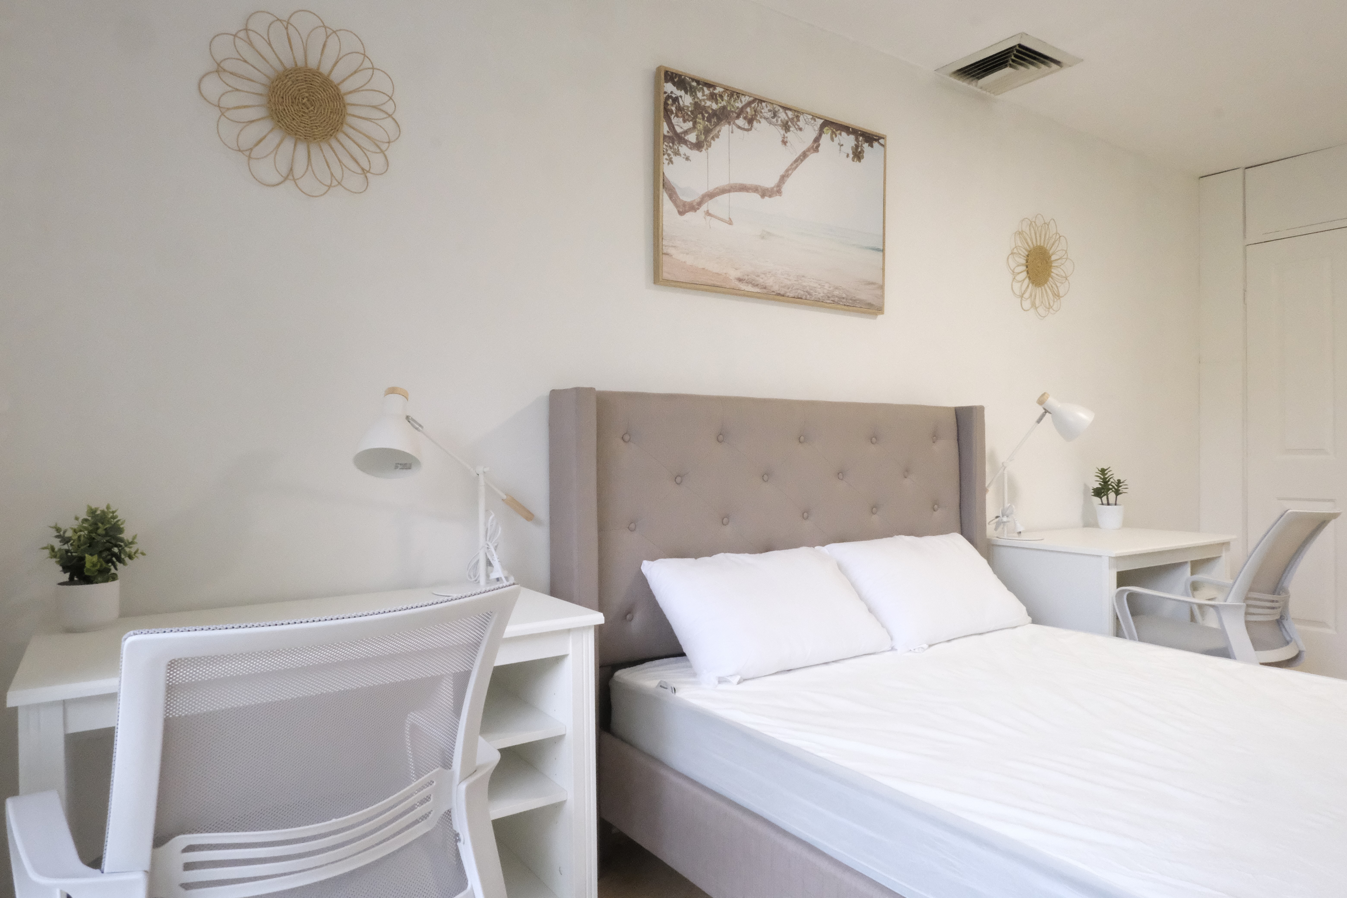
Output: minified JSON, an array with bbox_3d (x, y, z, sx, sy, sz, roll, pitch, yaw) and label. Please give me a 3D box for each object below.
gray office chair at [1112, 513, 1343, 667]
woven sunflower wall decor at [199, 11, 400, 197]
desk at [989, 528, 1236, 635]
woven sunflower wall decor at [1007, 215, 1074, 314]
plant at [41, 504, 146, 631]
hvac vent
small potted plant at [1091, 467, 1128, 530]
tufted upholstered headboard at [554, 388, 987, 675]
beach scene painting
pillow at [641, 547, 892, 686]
[{"bbox_3d":[1.686,0.614,2.675,0.580,0.905,0.580,0,0,-34],"label":"gray office chair"},{"bbox_3d":[-0.812,-0.762,1.901,0.415,0.405,0.035,0,0,-34],"label":"woven sunflower wall decor"},{"bbox_3d":[1.654,0.698,3.265,0.930,0.730,0.510,0,0,-36],"label":"desk"},{"bbox_3d":[1.482,-0.733,3.464,0.420,0.410,0.035,0,0,-34],"label":"woven sunflower wall decor"},{"bbox_3d":[-1.096,0.221,1.628,0.155,0.222,0.155,0,0,-34],"label":"plant"},{"bbox_3d":[1.175,-1.340,3.021,0.352,0.030,0.348,0,0,-34],"label":"hvac vent"},{"bbox_3d":[1.839,0.208,3.627,0.125,0.250,0.125,0,0,-34],"label":"small potted plant"},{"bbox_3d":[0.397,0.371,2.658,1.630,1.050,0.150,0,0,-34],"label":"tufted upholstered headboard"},{"bbox_3d":[0.334,-0.762,2.682,0.905,0.605,0.040,0,0,-34],"label":"beach scene painting"},{"bbox_3d":[0.267,0.426,2.343,0.650,0.420,0.160,0,-42,-34],"label":"pillow"}]

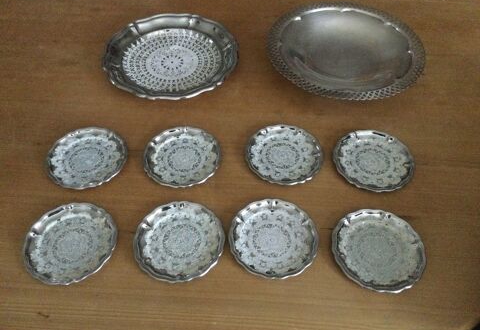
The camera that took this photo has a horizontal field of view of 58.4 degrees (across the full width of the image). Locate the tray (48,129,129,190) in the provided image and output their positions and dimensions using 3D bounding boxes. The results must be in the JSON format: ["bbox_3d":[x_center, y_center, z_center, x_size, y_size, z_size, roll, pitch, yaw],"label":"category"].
[{"bbox_3d":[-0.197,-0.007,0.561,0.102,0.012,0.102,0,53,0],"label":"tray"}]

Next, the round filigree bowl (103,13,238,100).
[{"bbox_3d":[-0.107,-0.169,0.679,0.210,0.021,0.210,0,53,0],"label":"round filigree bowl"}]

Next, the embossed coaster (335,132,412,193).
[{"bbox_3d":[0.173,-0.004,0.558,0.102,0.012,0.102,0,53,0],"label":"embossed coaster"}]

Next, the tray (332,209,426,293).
[{"bbox_3d":[0.154,0.096,0.482,0.102,0.012,0.102,0,53,0],"label":"tray"}]

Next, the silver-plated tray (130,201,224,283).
[{"bbox_3d":[-0.068,0.087,0.489,0.102,0.012,0.102,0,53,0],"label":"silver-plated tray"}]

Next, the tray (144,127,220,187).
[{"bbox_3d":[-0.074,-0.009,0.562,0.102,0.012,0.102,0,53,0],"label":"tray"}]

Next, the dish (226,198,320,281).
[{"bbox_3d":[0.038,0.084,0.491,0.102,0.012,0.102,0,53,0],"label":"dish"}]

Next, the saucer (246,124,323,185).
[{"bbox_3d":[0.058,-0.011,0.564,0.102,0.012,0.102,0,53,0],"label":"saucer"}]

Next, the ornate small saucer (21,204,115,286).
[{"bbox_3d":[-0.189,0.089,0.487,0.102,0.012,0.102,0,53,0],"label":"ornate small saucer"}]

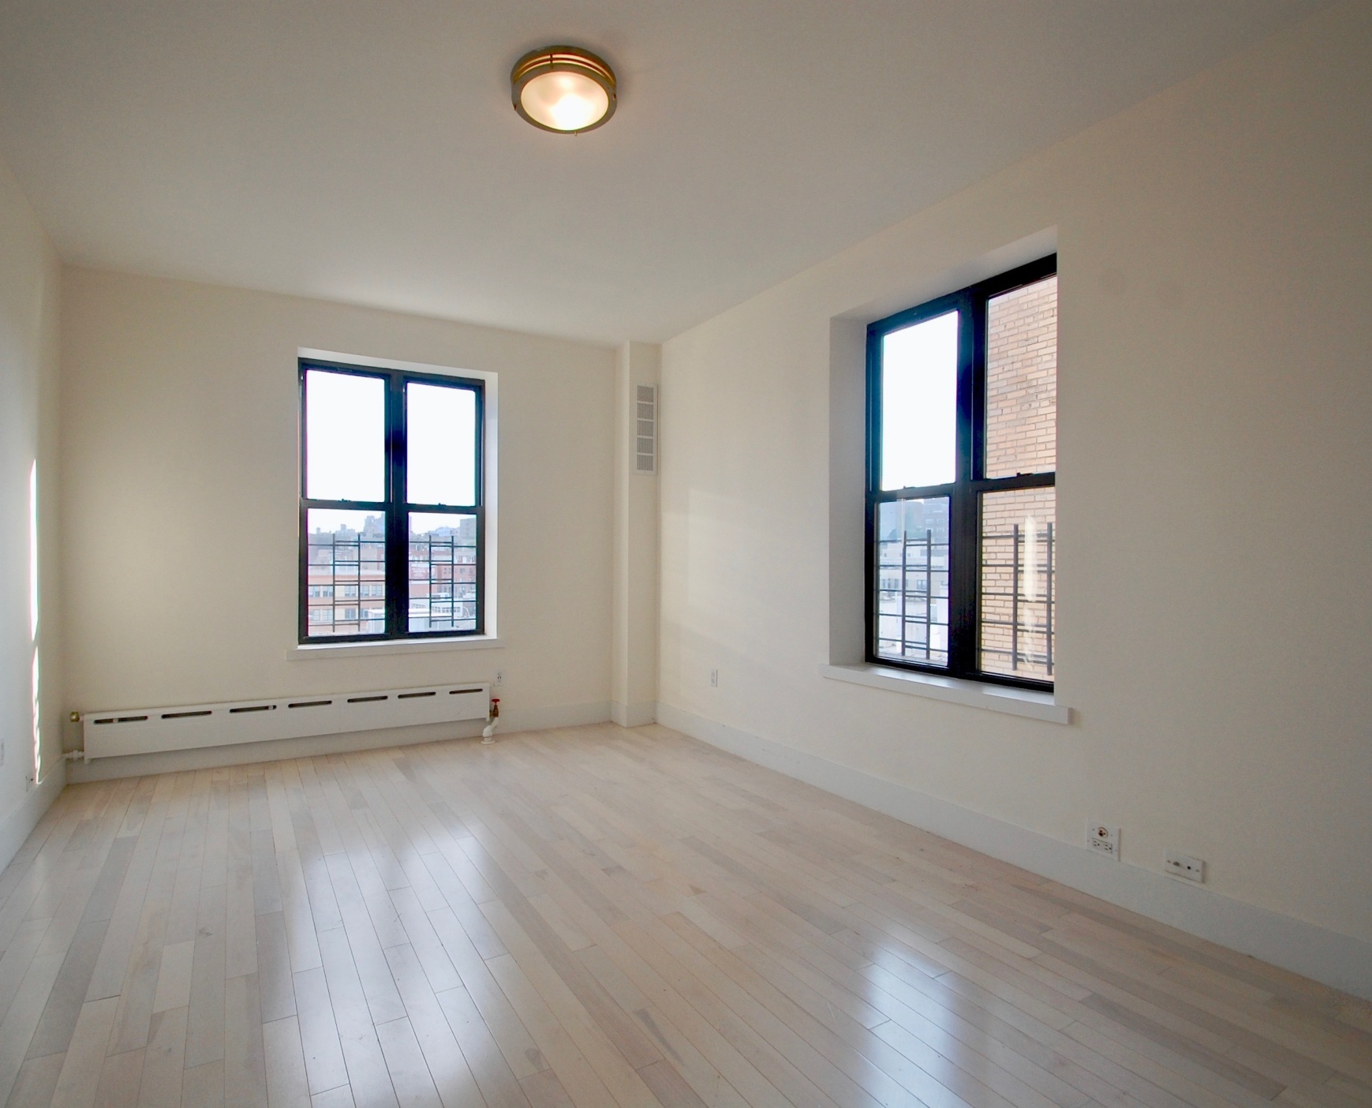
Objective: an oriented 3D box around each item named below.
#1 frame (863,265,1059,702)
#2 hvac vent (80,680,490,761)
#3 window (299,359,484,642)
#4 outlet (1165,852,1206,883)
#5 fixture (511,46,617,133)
[{"bbox_3d":[1.312,-0.324,3.215,0.090,1.794,1.165,0,0,-33],"label":"frame"},{"bbox_3d":[-2.254,0.975,4.169,2.086,0.231,0.110,0,0,-28],"label":"hvac vent"},{"bbox_3d":[-1.956,-0.330,4.689,1.153,1.808,0.090,0,0,-28],"label":"window"},{"bbox_3d":[1.614,1.014,2.251,0.011,0.070,0.113,0,0,-33],"label":"outlet"},{"bbox_3d":[-0.399,-1.510,2.287,0.348,0.075,0.348,0,0,0],"label":"fixture"}]

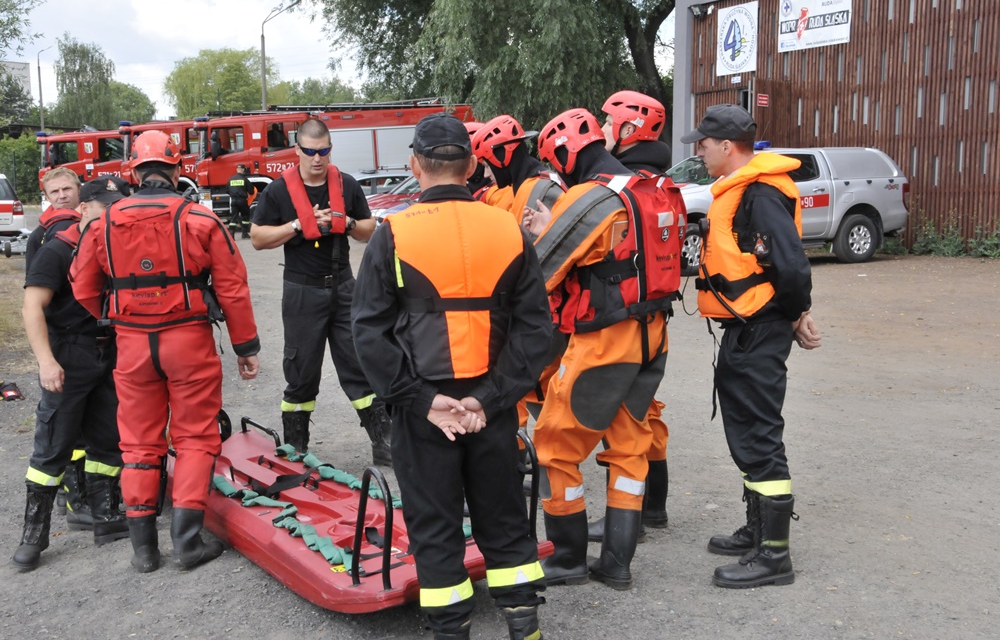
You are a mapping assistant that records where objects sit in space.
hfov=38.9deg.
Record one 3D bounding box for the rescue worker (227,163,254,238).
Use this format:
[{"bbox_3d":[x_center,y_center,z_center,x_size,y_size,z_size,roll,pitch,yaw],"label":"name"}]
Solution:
[{"bbox_3d":[-6.236,-2.835,34.000,0.640,1.790,0.500,0,6,3],"label":"rescue worker"}]

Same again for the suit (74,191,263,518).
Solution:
[{"bbox_3d":[-1.348,0.106,5.700,0.690,1.320,0.450,-1,6,-6],"label":"suit"}]

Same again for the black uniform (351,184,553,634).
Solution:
[{"bbox_3d":[-0.144,0.234,4.200,0.600,1.300,0.420,-1,6,-7],"label":"black uniform"}]

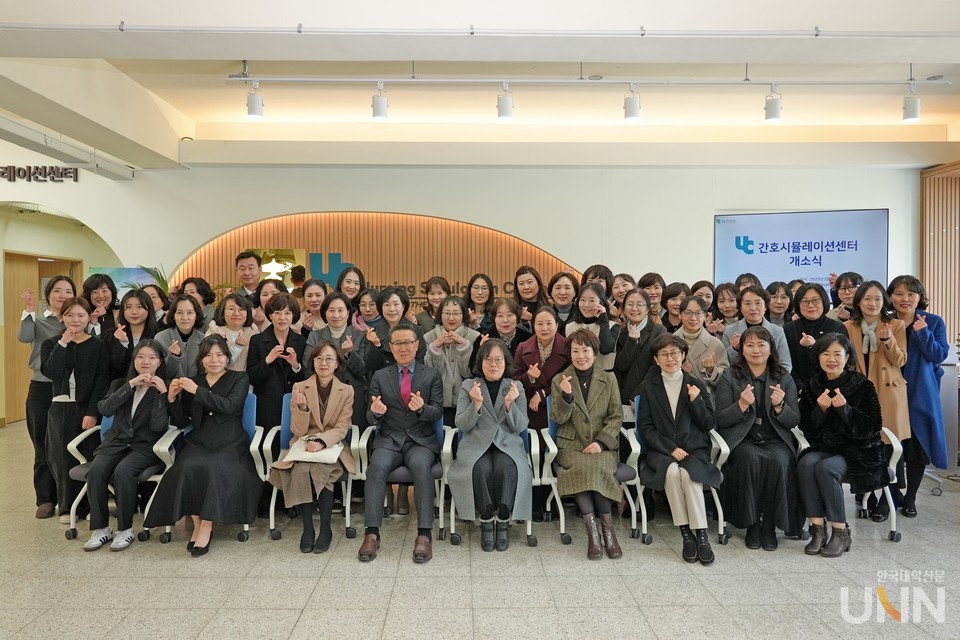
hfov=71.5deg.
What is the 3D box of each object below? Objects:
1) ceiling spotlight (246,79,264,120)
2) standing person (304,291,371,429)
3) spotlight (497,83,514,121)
[{"bbox_3d":[-1.491,-1.461,4.429,0.115,0.255,0.115,0,3,0],"label":"ceiling spotlight"},{"bbox_3d":[-1.036,0.578,4.805,0.480,1.552,0.360,0,1,-7],"label":"standing person"},{"bbox_3d":[0.168,-1.442,4.400,0.115,0.244,0.105,0,1,1],"label":"spotlight"}]

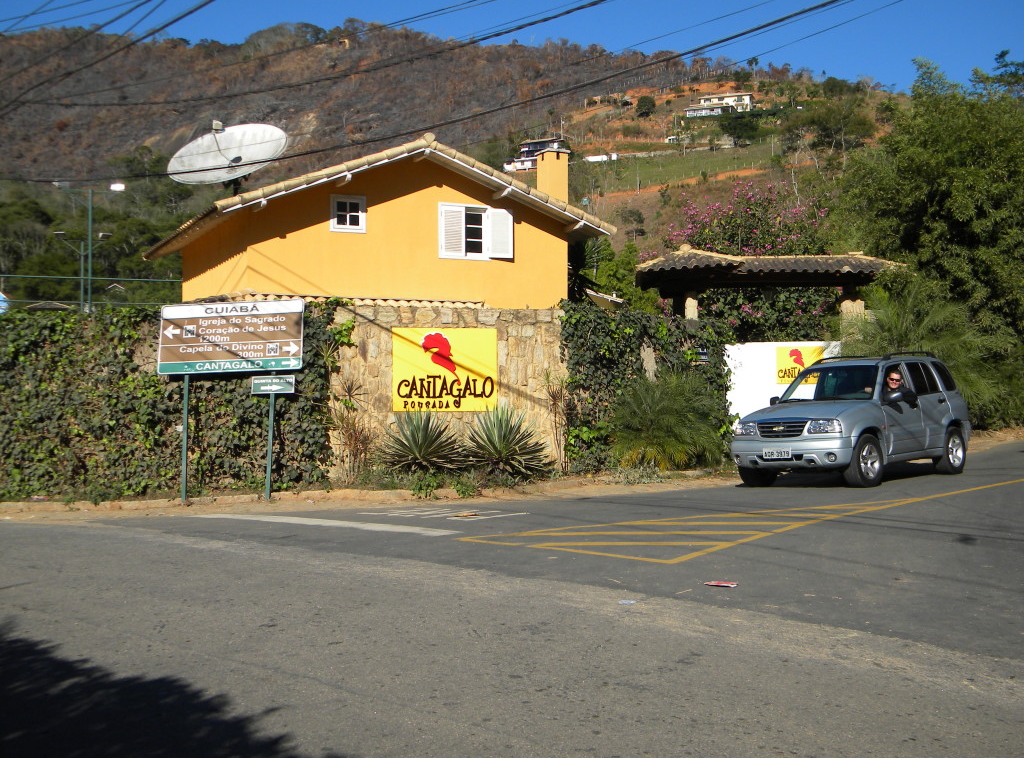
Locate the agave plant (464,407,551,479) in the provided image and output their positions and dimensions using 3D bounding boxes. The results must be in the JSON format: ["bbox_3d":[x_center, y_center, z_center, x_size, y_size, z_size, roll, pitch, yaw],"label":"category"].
[{"bbox_3d":[-0.058,0.817,15.600,1.100,0.930,1.000,0,0,0],"label":"agave plant"}]

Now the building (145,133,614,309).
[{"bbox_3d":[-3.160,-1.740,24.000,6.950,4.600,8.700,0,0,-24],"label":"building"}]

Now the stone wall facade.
[{"bbox_3d":[-0.890,0.167,16.347,3.250,2.360,0.350,0,0,-11],"label":"stone wall facade"}]

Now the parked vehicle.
[{"bbox_3d":[4.620,0.490,16.200,1.780,1.720,4.120,-2,-1,43],"label":"parked vehicle"}]

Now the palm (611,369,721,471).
[{"bbox_3d":[2.191,0.589,17.200,1.650,1.400,1.500,0,0,0],"label":"palm"}]

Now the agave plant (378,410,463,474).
[{"bbox_3d":[-1.157,0.812,15.500,1.100,0.800,1.000,0,0,-11],"label":"agave plant"}]

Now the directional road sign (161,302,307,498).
[{"bbox_3d":[-3.446,0.264,14.900,1.780,2.480,0.130,0,0,9],"label":"directional road sign"}]

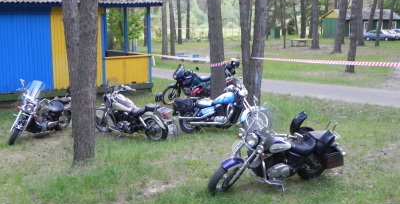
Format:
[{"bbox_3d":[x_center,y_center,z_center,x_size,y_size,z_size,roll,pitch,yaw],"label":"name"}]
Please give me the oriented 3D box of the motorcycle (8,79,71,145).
[{"bbox_3d":[-3.680,0.165,12.283,0.920,1.330,2.350,4,9,24],"label":"motorcycle"}]

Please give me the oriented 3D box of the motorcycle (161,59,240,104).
[{"bbox_3d":[-0.042,-0.563,18.037,2.270,1.420,0.850,-2,9,-12],"label":"motorcycle"}]

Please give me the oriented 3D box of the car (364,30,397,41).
[{"bbox_3d":[24.610,-9.084,72.896,4.250,1.400,1.680,2,9,12],"label":"car"}]

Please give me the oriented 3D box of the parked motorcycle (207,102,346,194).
[{"bbox_3d":[1.141,0.674,8.235,2.420,1.330,0.920,-4,9,-24],"label":"parked motorcycle"}]

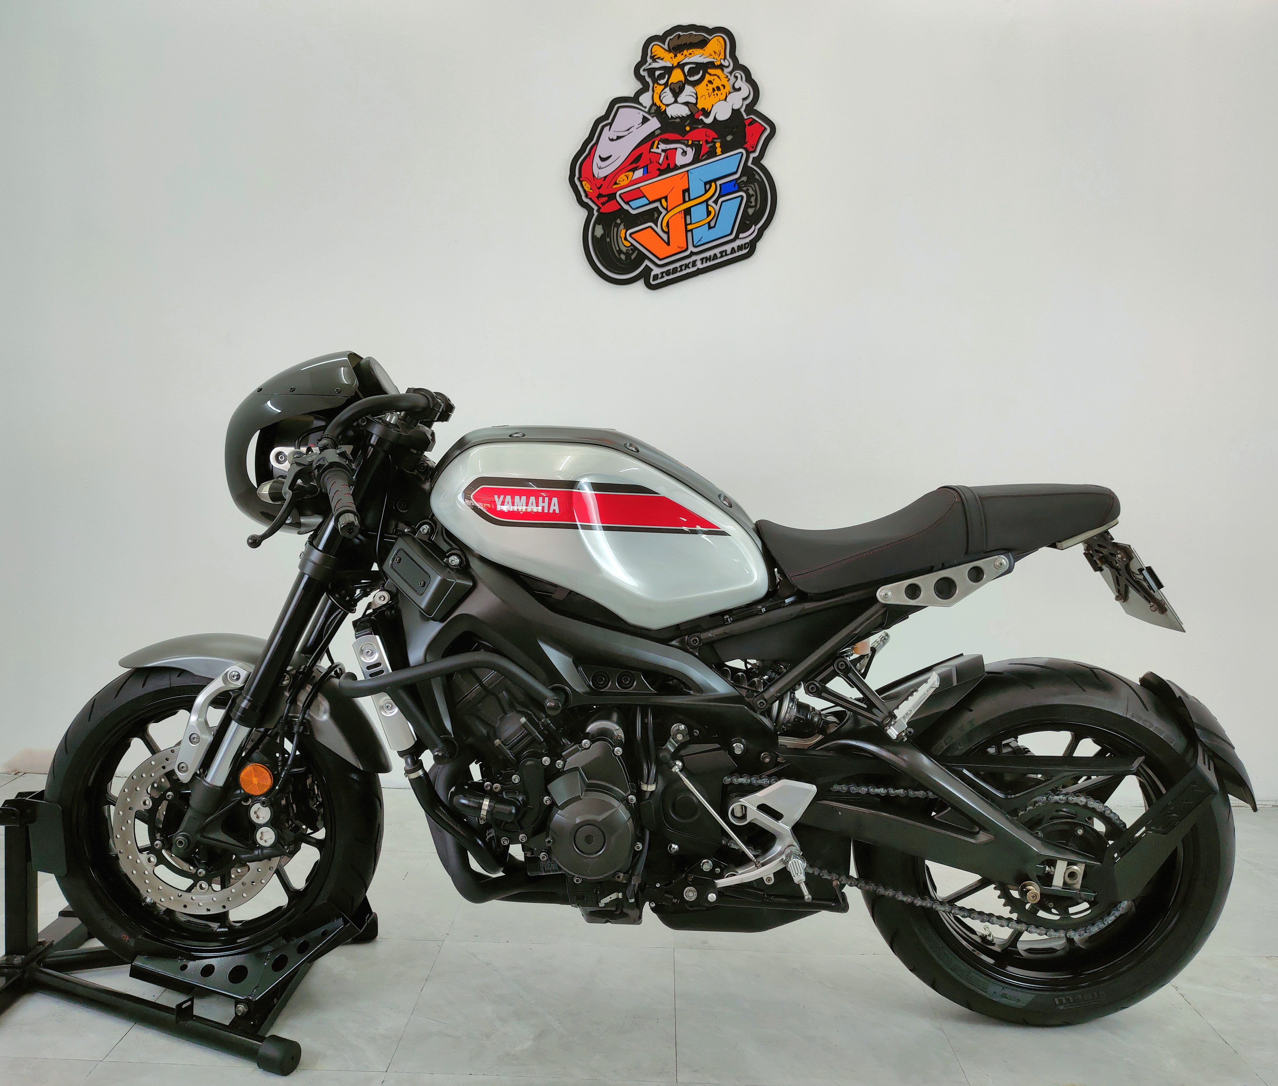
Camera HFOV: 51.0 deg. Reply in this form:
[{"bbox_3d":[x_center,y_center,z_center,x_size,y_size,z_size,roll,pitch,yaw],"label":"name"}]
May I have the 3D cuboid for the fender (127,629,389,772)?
[{"bbox_3d":[-0.664,0.268,2.315,0.490,0.230,0.160,1,5,4],"label":"fender"}]

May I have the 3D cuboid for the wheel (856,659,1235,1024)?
[{"bbox_3d":[0.697,0.522,2.315,0.635,0.630,0.185,1,5,0],"label":"wheel"}]

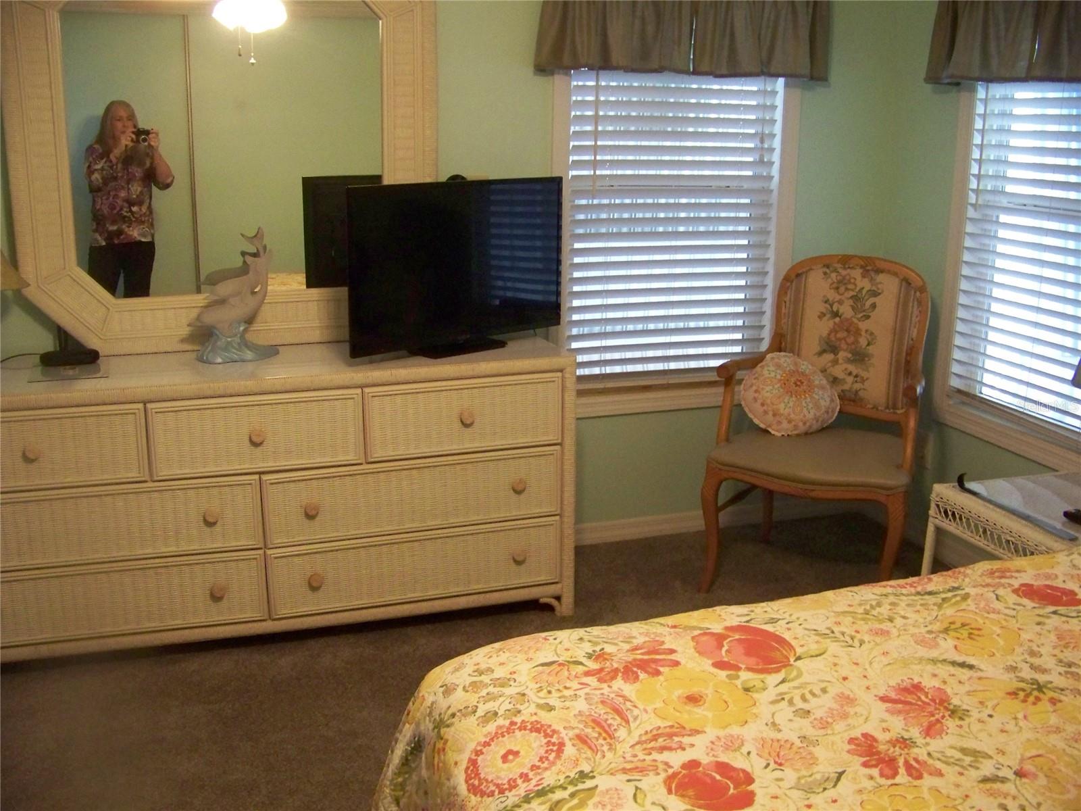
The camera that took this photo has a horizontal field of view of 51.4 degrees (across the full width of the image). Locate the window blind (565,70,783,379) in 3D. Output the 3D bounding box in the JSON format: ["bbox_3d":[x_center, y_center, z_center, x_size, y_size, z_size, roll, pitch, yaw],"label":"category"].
[{"bbox_3d":[0.428,-0.657,3.634,0.707,1.150,0.060,-4,15,-15],"label":"window blind"}]

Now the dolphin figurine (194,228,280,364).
[{"bbox_3d":[-0.819,-0.293,2.985,0.229,0.350,0.130,-4,15,-15],"label":"dolphin figurine"}]

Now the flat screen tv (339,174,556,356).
[{"bbox_3d":[-0.230,-0.388,3.122,0.725,0.461,0.180,-12,19,-39],"label":"flat screen tv"}]

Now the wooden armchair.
[{"bbox_3d":[0.841,0.073,3.338,0.600,0.984,0.620,7,16,25],"label":"wooden armchair"}]

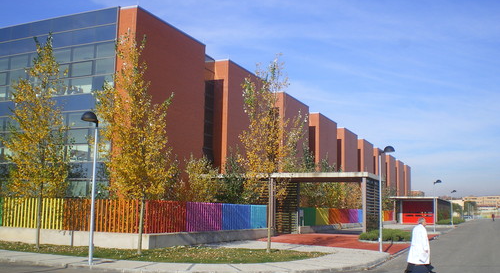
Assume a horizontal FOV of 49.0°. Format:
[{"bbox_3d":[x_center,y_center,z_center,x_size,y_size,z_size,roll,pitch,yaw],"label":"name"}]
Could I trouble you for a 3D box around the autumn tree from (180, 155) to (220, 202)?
[{"bbox_3d":[-2.926,3.570,32.537,2.400,4.849,2.400,-2,-8,23],"label":"autumn tree"}]

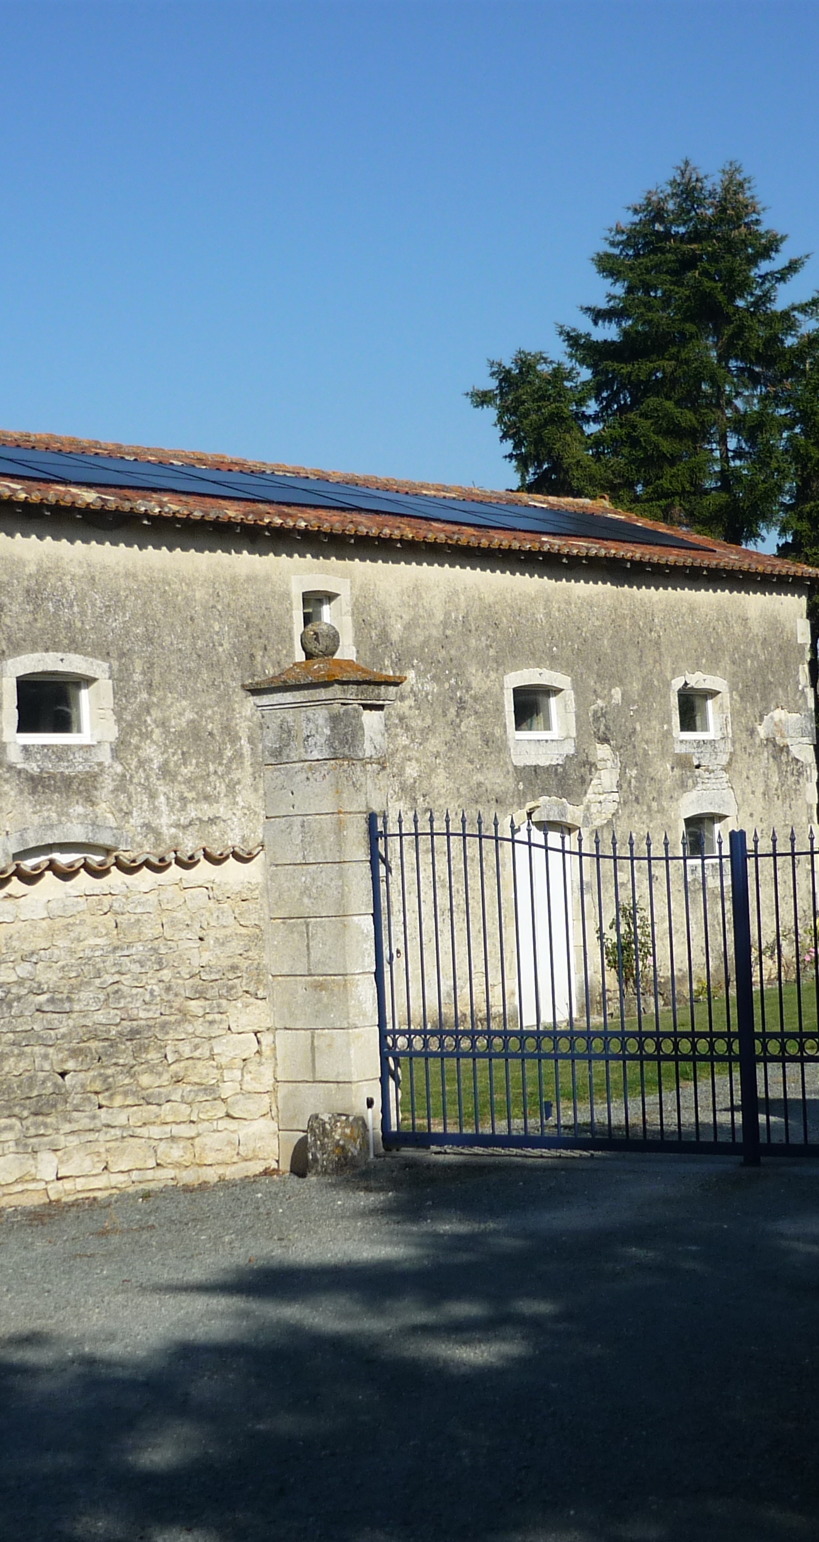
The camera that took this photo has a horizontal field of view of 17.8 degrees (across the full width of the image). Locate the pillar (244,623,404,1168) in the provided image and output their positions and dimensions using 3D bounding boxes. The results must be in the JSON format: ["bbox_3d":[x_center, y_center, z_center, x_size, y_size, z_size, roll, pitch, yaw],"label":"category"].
[{"bbox_3d":[-0.480,0.751,16.284,0.747,3.365,0.747,-4,-2,33],"label":"pillar"}]

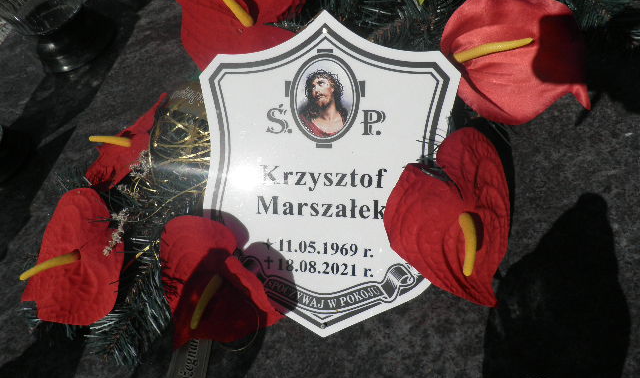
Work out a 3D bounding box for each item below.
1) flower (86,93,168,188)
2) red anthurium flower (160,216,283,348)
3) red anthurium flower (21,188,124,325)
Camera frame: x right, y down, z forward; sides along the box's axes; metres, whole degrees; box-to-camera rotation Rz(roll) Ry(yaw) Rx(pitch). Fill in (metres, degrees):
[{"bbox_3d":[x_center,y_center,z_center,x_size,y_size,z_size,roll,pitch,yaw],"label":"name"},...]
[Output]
[{"bbox_3d":[-0.185,-0.046,0.430,0.110,0.050,0.105,-52,36,0],"label":"flower"},{"bbox_3d":[-0.089,0.080,0.390,0.105,0.055,0.115,33,108,4],"label":"red anthurium flower"},{"bbox_3d":[-0.226,0.063,0.410,0.108,0.055,0.118,-18,77,26],"label":"red anthurium flower"}]

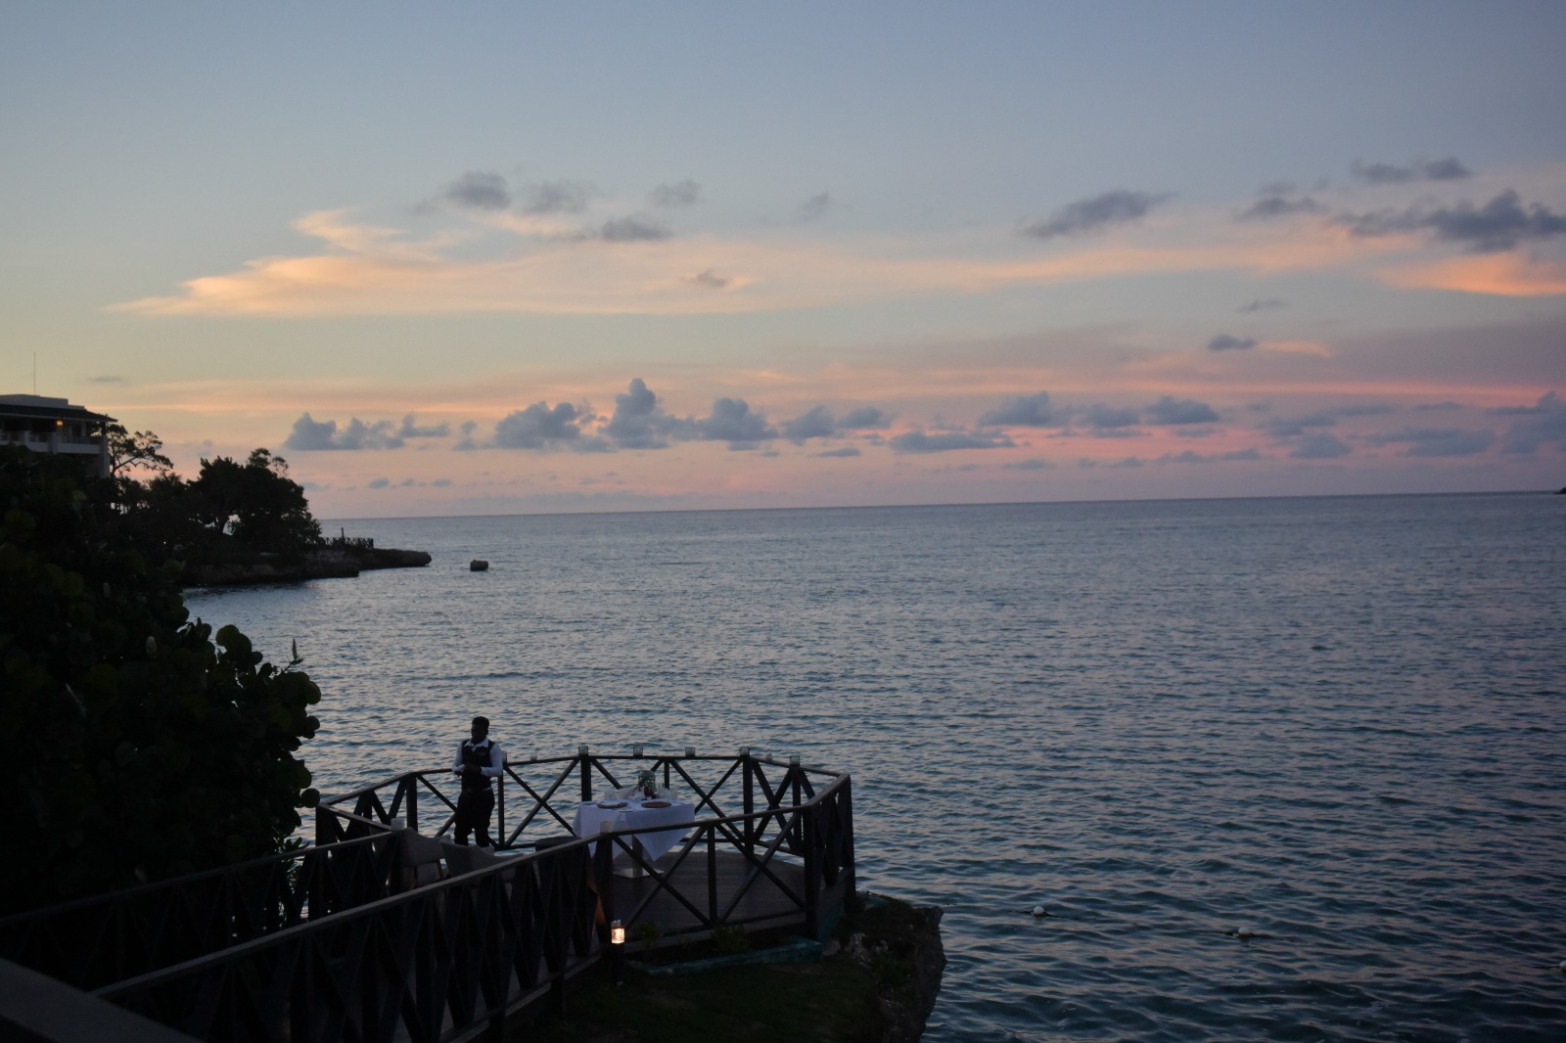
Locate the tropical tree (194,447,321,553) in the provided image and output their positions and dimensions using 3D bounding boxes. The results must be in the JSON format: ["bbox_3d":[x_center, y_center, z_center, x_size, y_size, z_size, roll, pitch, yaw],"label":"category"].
[{"bbox_3d":[-54.991,-2.173,200.000,13.500,11.000,12.000,-1,0,-15],"label":"tropical tree"}]

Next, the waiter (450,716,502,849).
[{"bbox_3d":[-3.063,2.834,19.200,0.530,1.770,0.380,-1,0,11],"label":"waiter"}]

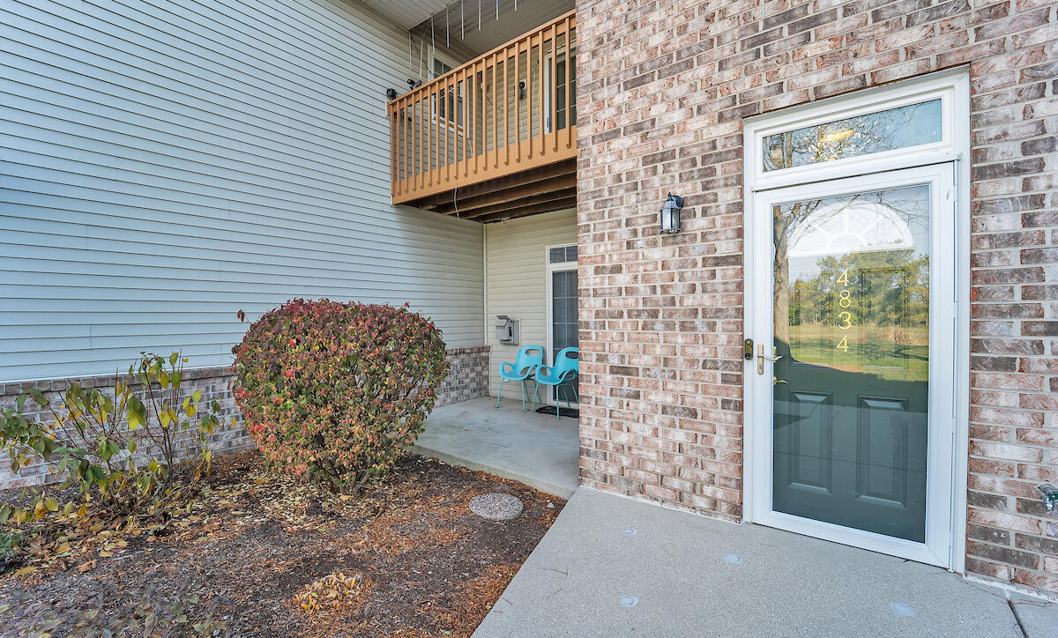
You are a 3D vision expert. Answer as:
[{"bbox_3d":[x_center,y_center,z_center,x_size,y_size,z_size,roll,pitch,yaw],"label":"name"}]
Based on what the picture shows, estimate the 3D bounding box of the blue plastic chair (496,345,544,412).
[{"bbox_3d":[-0.115,0.836,5.850,0.600,0.840,0.550,0,0,37],"label":"blue plastic chair"}]

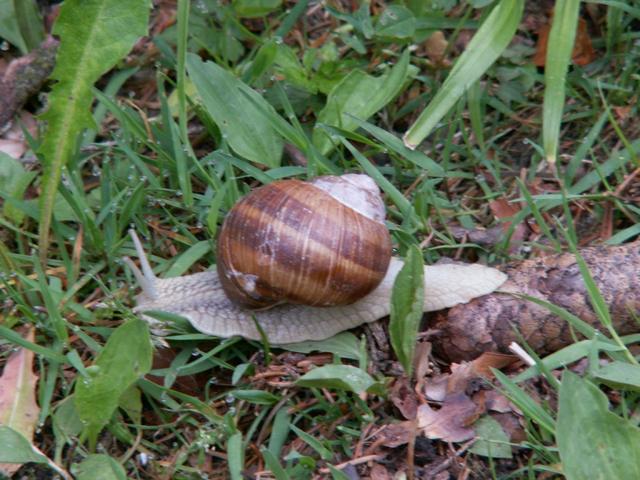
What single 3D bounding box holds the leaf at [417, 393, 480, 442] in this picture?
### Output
[{"bbox_3d":[0.030,0.042,1.127,0.014,0.004,0.013,15,58,9],"label":"leaf"}]

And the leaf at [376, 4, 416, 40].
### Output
[{"bbox_3d":[0.020,-0.057,1.240,0.011,0.003,0.011,9,57,6],"label":"leaf"}]

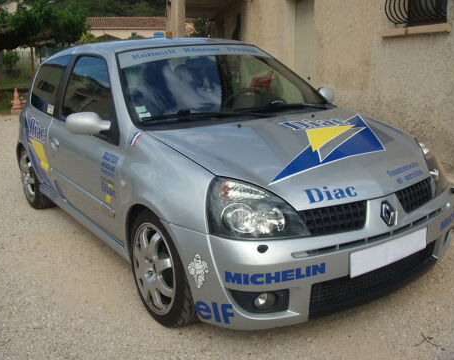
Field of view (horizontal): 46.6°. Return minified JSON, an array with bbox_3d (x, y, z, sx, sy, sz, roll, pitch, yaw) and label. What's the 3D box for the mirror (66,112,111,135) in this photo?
[{"bbox_3d":[-0.747,-0.307,2.860,0.230,0.140,0.140,-11,17,-32],"label":"mirror"}]

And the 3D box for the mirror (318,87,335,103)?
[{"bbox_3d":[0.677,-0.600,3.781,0.220,0.140,0.140,-11,17,-32],"label":"mirror"}]

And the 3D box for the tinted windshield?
[{"bbox_3d":[-0.041,-0.635,3.277,1.400,0.130,0.750,-11,51,-32],"label":"tinted windshield"}]

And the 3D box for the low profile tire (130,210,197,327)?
[{"bbox_3d":[-0.264,0.436,2.641,0.200,0.585,0.585,-11,17,-32],"label":"low profile tire"}]

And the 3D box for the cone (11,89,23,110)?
[{"bbox_3d":[-4.681,-1.803,11.800,0.270,0.490,0.270,-1,14,0],"label":"cone"}]

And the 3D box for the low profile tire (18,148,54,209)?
[{"bbox_3d":[-1.652,-0.041,4.635,0.200,0.585,0.585,-11,17,-32],"label":"low profile tire"}]

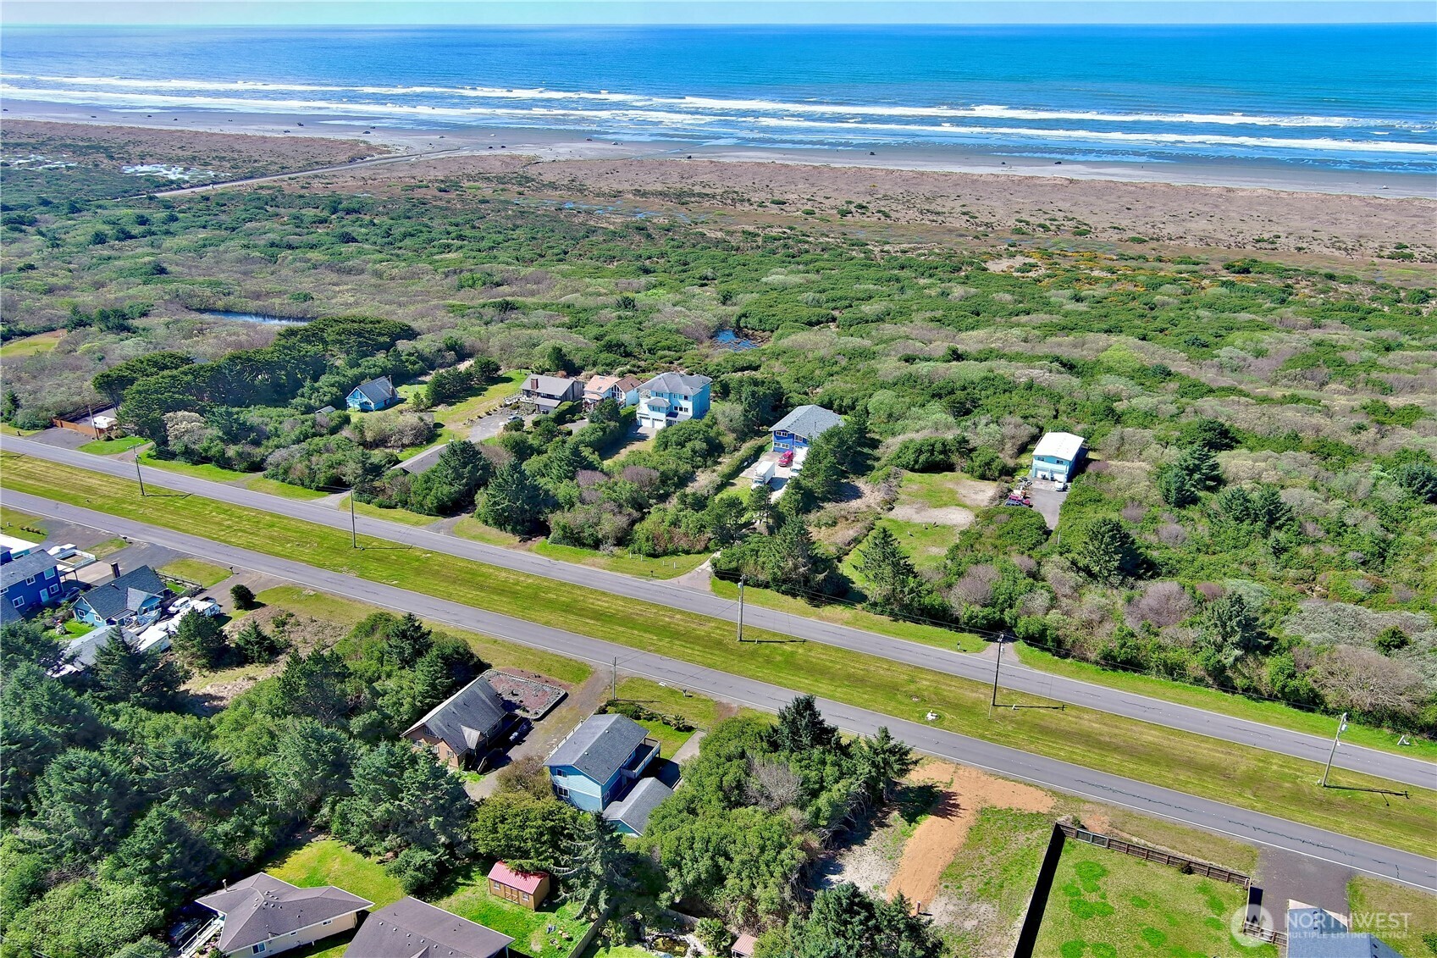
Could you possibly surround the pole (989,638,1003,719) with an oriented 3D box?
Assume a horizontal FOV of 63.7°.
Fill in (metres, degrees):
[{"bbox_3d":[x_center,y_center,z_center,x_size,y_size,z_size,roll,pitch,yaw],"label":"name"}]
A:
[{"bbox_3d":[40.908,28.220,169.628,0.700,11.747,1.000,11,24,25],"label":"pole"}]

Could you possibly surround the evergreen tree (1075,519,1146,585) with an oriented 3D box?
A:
[{"bbox_3d":[73.928,12.888,216.490,11.900,12.000,11.900,0,22,0],"label":"evergreen tree"}]

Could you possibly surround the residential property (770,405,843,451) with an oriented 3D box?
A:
[{"bbox_3d":[21.390,-11.553,276.743,11.800,6.300,18.500,9,24,22],"label":"residential property"}]

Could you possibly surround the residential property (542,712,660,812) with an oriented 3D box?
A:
[{"bbox_3d":[-15.349,37.287,154.061,10.000,6.500,13.100,10,24,23],"label":"residential property"}]

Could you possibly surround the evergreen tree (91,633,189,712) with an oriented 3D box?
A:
[{"bbox_3d":[-91.132,28.037,178.680,13.200,11.800,13.200,0,22,0],"label":"evergreen tree"}]

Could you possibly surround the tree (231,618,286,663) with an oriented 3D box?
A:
[{"bbox_3d":[-72.590,25.012,181.904,7.400,7.000,7.400,0,22,0],"label":"tree"}]

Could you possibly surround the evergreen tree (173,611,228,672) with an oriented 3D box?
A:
[{"bbox_3d":[-80.737,24.455,180.214,8.200,9.300,8.200,0,22,0],"label":"evergreen tree"}]

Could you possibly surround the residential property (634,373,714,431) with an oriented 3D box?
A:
[{"bbox_3d":[-10.568,-19.623,288.396,14.300,11.000,14.500,8,23,19],"label":"residential property"}]

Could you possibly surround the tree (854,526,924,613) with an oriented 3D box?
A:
[{"bbox_3d":[30.670,15.554,205.188,11.600,15.400,11.600,0,22,0],"label":"tree"}]

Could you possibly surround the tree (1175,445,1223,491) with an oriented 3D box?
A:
[{"bbox_3d":[104.384,-2.283,248.114,9.800,10.141,9.800,0,22,0],"label":"tree"}]

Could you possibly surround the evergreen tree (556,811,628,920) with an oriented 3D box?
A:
[{"bbox_3d":[-14.498,44.438,135.290,8.800,13.400,8.800,0,22,0],"label":"evergreen tree"}]

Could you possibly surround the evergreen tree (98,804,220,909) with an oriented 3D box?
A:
[{"bbox_3d":[-62.740,42.343,131.221,11.500,12.300,11.500,0,22,0],"label":"evergreen tree"}]

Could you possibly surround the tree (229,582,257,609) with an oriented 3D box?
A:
[{"bbox_3d":[-81.523,20.007,198.135,4.300,4.300,4.300,0,22,0],"label":"tree"}]

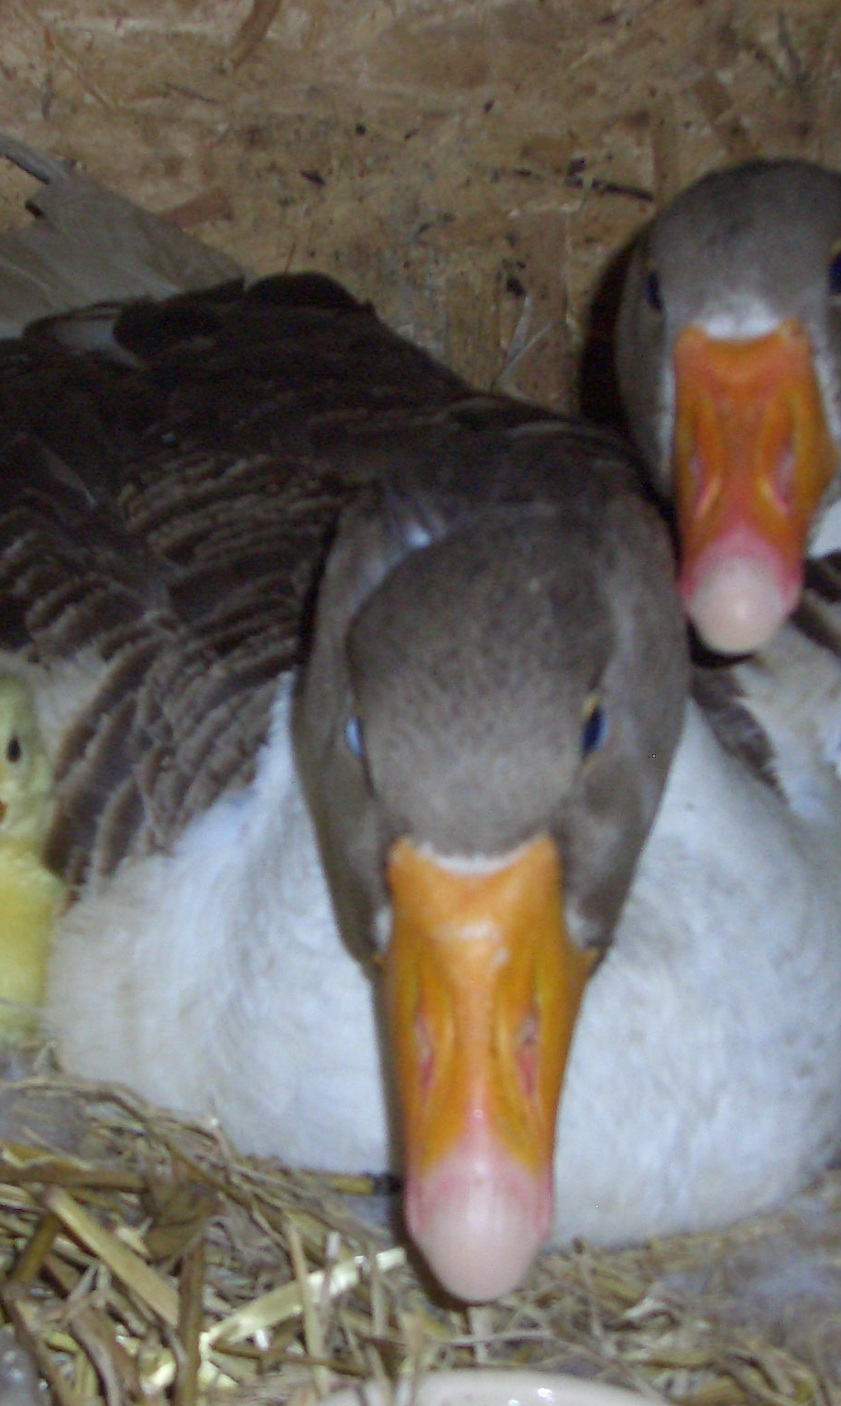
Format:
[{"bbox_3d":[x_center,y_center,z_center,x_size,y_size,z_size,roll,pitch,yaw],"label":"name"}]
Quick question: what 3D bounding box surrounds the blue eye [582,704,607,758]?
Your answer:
[{"bbox_3d":[0.030,0.005,0.585,0.005,0.009,0.009,3,51,28],"label":"blue eye"}]

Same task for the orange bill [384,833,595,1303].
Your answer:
[{"bbox_3d":[0.012,0.061,0.560,0.036,0.036,0.075,-1,52,5],"label":"orange bill"}]

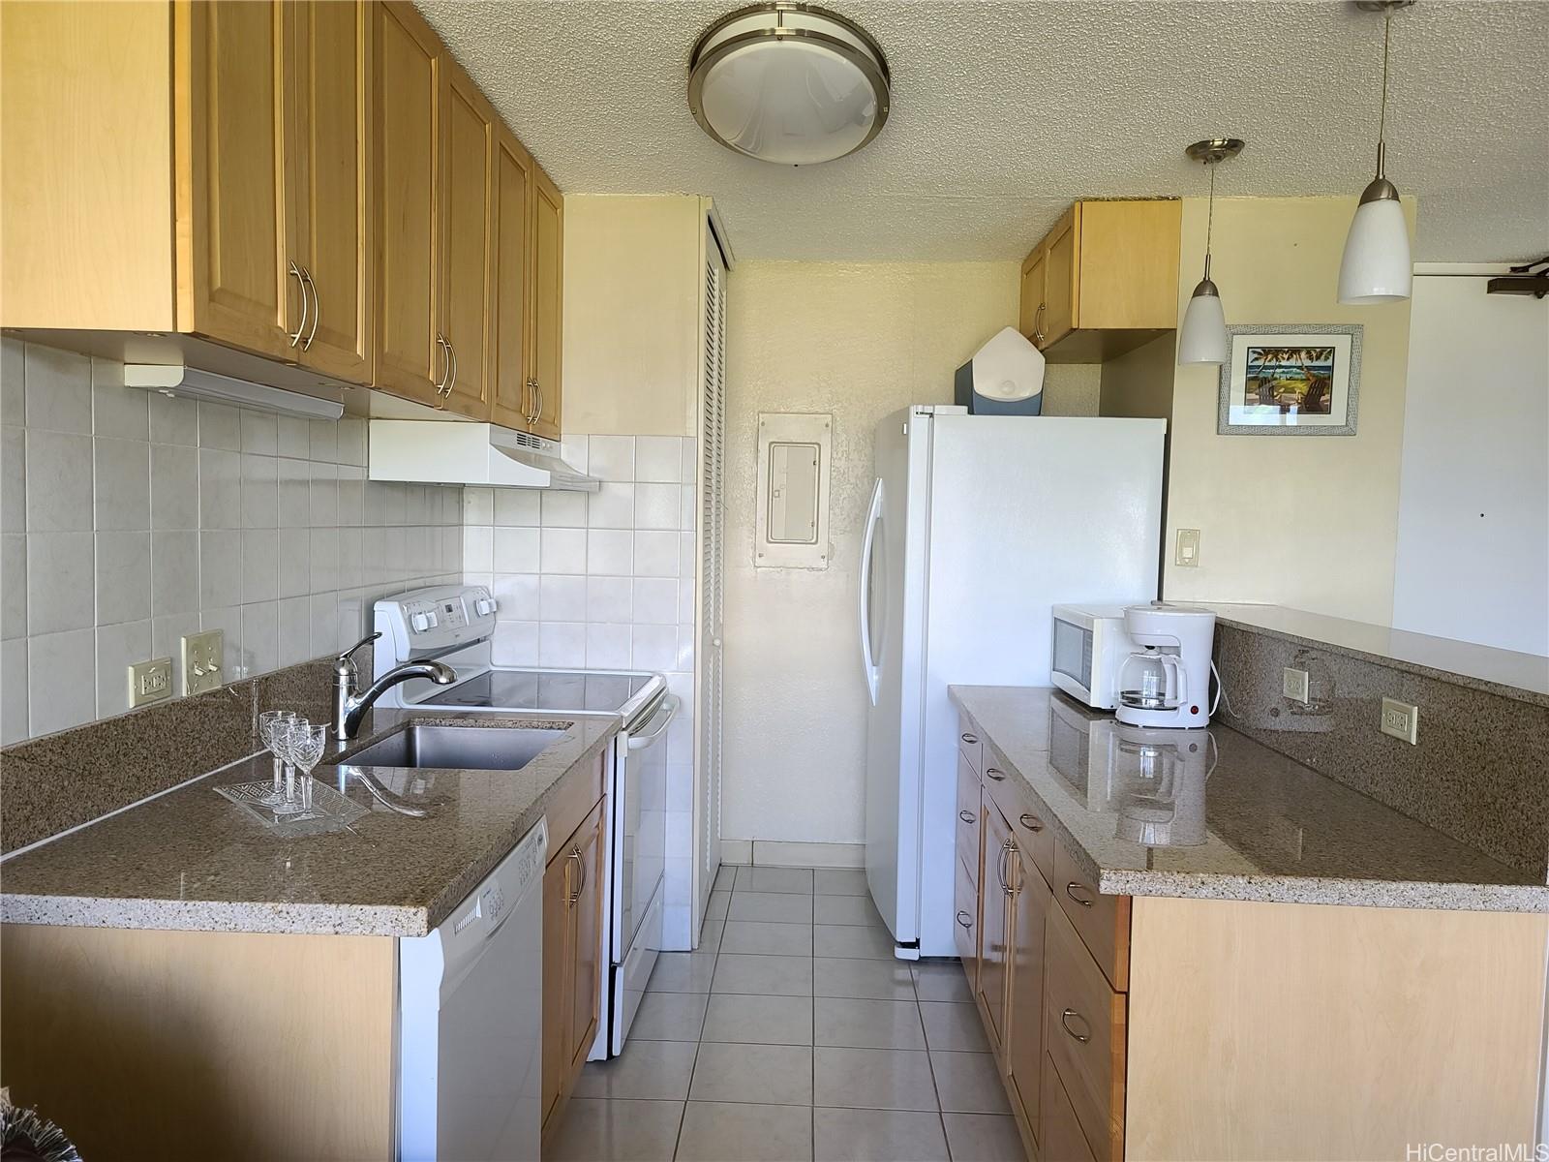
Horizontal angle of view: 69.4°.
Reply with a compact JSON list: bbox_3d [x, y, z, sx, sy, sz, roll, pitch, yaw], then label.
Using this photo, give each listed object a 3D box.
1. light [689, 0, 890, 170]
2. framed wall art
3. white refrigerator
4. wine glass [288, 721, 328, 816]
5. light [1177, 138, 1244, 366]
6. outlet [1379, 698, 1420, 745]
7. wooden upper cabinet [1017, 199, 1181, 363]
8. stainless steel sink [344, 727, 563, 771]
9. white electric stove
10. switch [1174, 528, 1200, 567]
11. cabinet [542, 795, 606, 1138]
[{"bbox_3d":[0.033,-1.095,2.494,0.446,0.150,0.446,1,3,2],"label":"light"},{"bbox_3d":[1.630,-0.632,3.523,0.430,0.341,0.025,1,3,2],"label":"framed wall art"},{"bbox_3d":[0.780,0.330,4.063,0.923,1.780,0.900,1,3,2],"label":"white refrigerator"},{"bbox_3d":[-0.783,0.313,1.885,0.068,0.155,0.068,1,3,2],"label":"wine glass"},{"bbox_3d":[1.188,-0.883,3.035,0.136,0.580,0.136,1,3,2],"label":"light"},{"bbox_3d":[1.159,0.260,2.084,0.010,0.070,0.120,1,3,2],"label":"outlet"},{"bbox_3d":[1.128,-1.023,3.989,0.333,0.395,0.910,1,3,2],"label":"wooden upper cabinet"},{"bbox_3d":[-0.714,0.469,2.531,0.420,0.190,0.570,1,3,2],"label":"stainless steel sink"},{"bbox_3d":[-0.689,0.634,3.292,0.705,1.190,0.755,1,3,2],"label":"white electric stove"},{"bbox_3d":[1.319,-0.104,3.569,0.077,0.120,0.010,1,3,2],"label":"switch"},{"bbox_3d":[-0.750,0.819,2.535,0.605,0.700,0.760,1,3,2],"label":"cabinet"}]

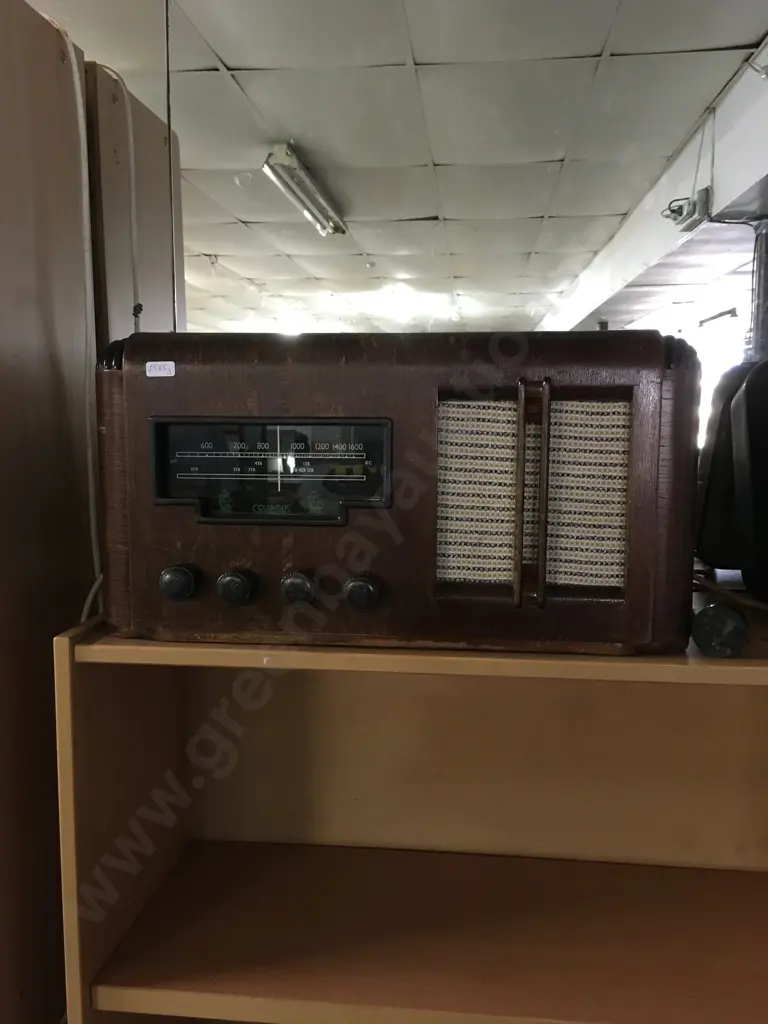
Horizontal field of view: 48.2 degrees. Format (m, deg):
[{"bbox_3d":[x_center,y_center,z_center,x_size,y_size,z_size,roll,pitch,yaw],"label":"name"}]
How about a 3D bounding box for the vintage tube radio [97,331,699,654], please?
[{"bbox_3d":[0.011,-0.032,0.914,0.567,0.297,0.275,1,7,5],"label":"vintage tube radio"}]

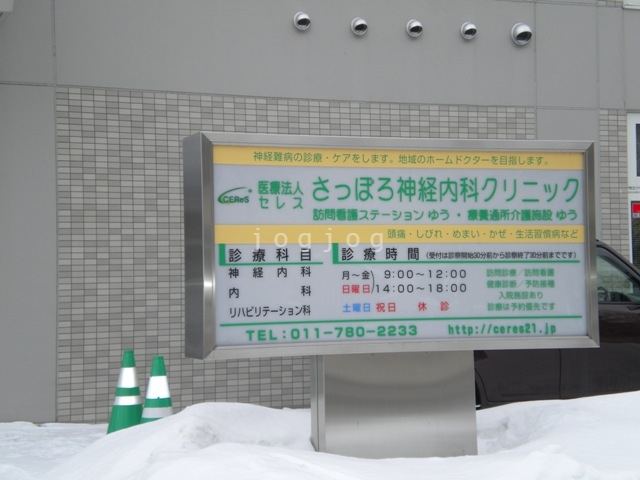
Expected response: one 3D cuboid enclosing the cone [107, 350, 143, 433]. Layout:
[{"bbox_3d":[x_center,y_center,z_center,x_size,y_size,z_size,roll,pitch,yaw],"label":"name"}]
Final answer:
[{"bbox_3d":[-1.350,1.130,8.852,0.370,0.700,0.370,0,0,0],"label":"cone"}]

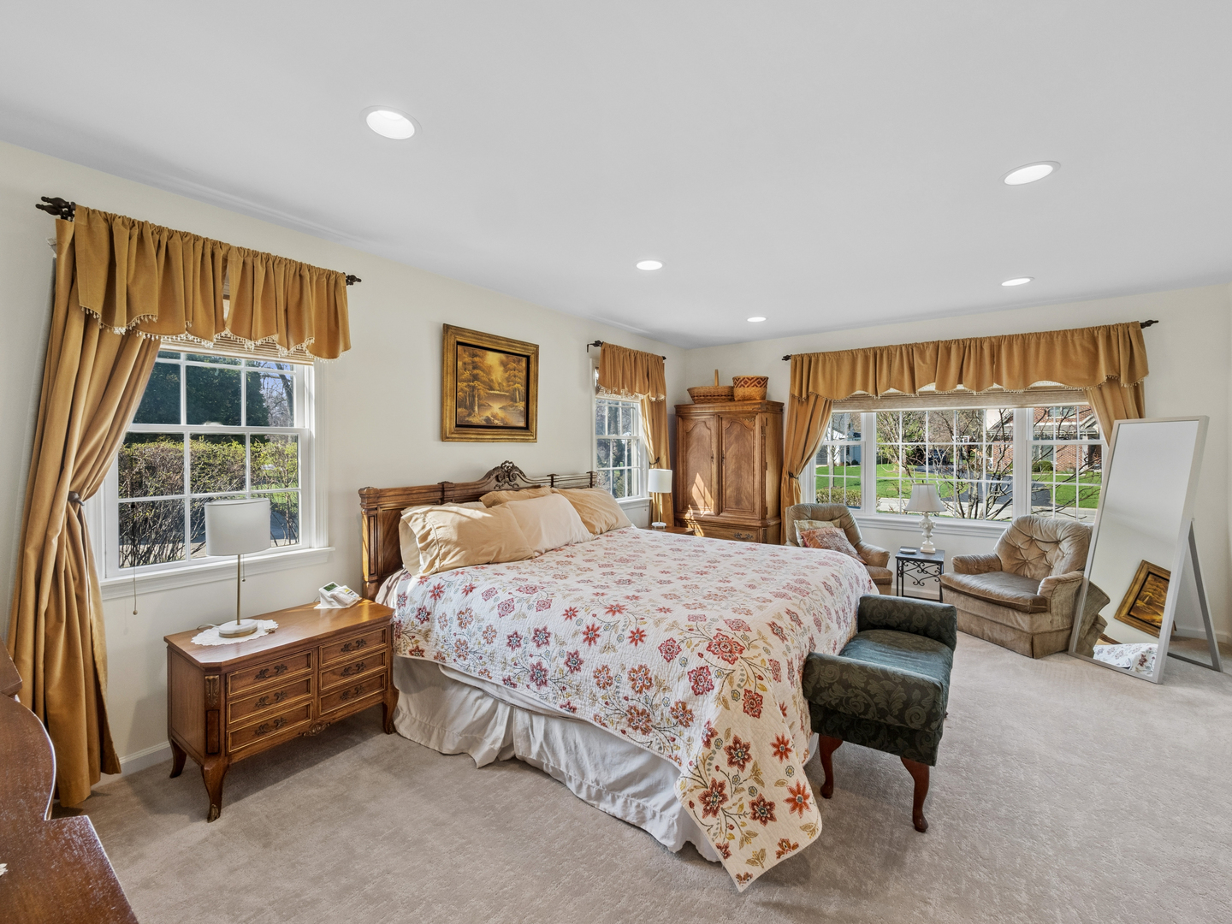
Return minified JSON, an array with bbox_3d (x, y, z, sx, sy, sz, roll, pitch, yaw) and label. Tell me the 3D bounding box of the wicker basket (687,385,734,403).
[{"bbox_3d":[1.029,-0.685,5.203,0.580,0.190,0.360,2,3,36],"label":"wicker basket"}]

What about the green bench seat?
[{"bbox_3d":[1.209,0.996,2.181,0.430,0.570,1.050,1,2,35],"label":"green bench seat"}]

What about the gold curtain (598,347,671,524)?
[{"bbox_3d":[0.201,-0.009,4.848,0.180,2.120,1.240,2,3,36],"label":"gold curtain"}]

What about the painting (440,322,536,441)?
[{"bbox_3d":[-0.856,-0.514,3.505,0.060,0.745,0.830,2,3,36],"label":"painting"}]

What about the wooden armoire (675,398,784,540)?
[{"bbox_3d":[1.161,0.286,5.203,1.000,1.755,0.500,2,3,36],"label":"wooden armoire"}]

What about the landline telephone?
[{"bbox_3d":[-1.423,0.679,2.567,0.170,0.105,0.165,0,1,-5],"label":"landline telephone"}]

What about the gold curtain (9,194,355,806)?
[{"bbox_3d":[-1.797,0.158,2.227,0.210,2.280,1.170,0,1,40],"label":"gold curtain"}]

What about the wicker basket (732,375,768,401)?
[{"bbox_3d":[1.276,-0.683,4.734,0.330,0.250,0.330,0,1,26],"label":"wicker basket"}]

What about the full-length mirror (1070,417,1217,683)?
[{"bbox_3d":[3.262,0.486,3.089,0.500,1.530,0.430,-1,3,-19],"label":"full-length mirror"}]

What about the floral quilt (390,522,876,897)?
[{"bbox_3d":[0.232,0.888,2.764,1.800,0.710,2.080,0,1,34],"label":"floral quilt"}]

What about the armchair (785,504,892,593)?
[{"bbox_3d":[1.845,0.792,4.286,0.730,0.820,0.810,0,2,4],"label":"armchair"}]

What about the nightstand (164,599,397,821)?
[{"bbox_3d":[-1.446,1.014,2.218,0.430,0.578,0.740,0,1,37],"label":"nightstand"}]

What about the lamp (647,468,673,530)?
[{"bbox_3d":[0.418,0.338,4.802,0.245,0.550,0.245,0,2,0],"label":"lamp"}]

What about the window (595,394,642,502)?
[{"bbox_3d":[0.032,-0.224,4.608,0.110,1.200,0.720,0,1,40],"label":"window"}]

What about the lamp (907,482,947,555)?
[{"bbox_3d":[2.604,0.462,4.154,0.290,0.585,0.290,2,3,36],"label":"lamp"}]

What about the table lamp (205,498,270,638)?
[{"bbox_3d":[-1.639,0.456,2.161,0.230,0.556,0.230,0,1,40],"label":"table lamp"}]

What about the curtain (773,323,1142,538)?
[{"bbox_3d":[2.680,0.124,4.164,2.500,2.280,0.200,0,1,31],"label":"curtain"}]

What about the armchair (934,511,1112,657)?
[{"bbox_3d":[2.906,0.821,3.584,0.810,0.820,0.730,-1,3,-20],"label":"armchair"}]

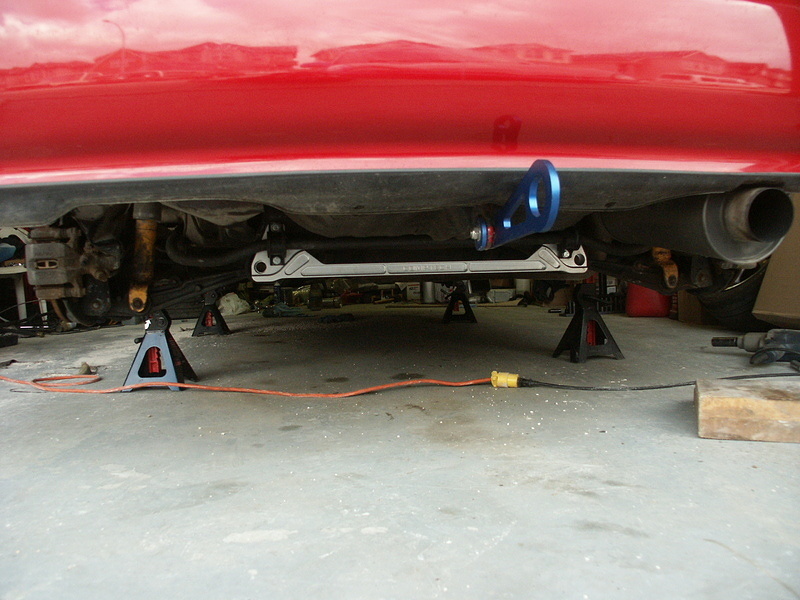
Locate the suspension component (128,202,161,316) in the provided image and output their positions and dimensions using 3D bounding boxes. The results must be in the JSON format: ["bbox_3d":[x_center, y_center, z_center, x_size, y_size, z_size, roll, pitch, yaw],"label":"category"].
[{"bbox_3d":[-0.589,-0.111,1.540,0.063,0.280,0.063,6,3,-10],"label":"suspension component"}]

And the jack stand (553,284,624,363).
[{"bbox_3d":[0.680,0.082,2.429,0.190,0.260,0.168,-3,3,-18],"label":"jack stand"}]

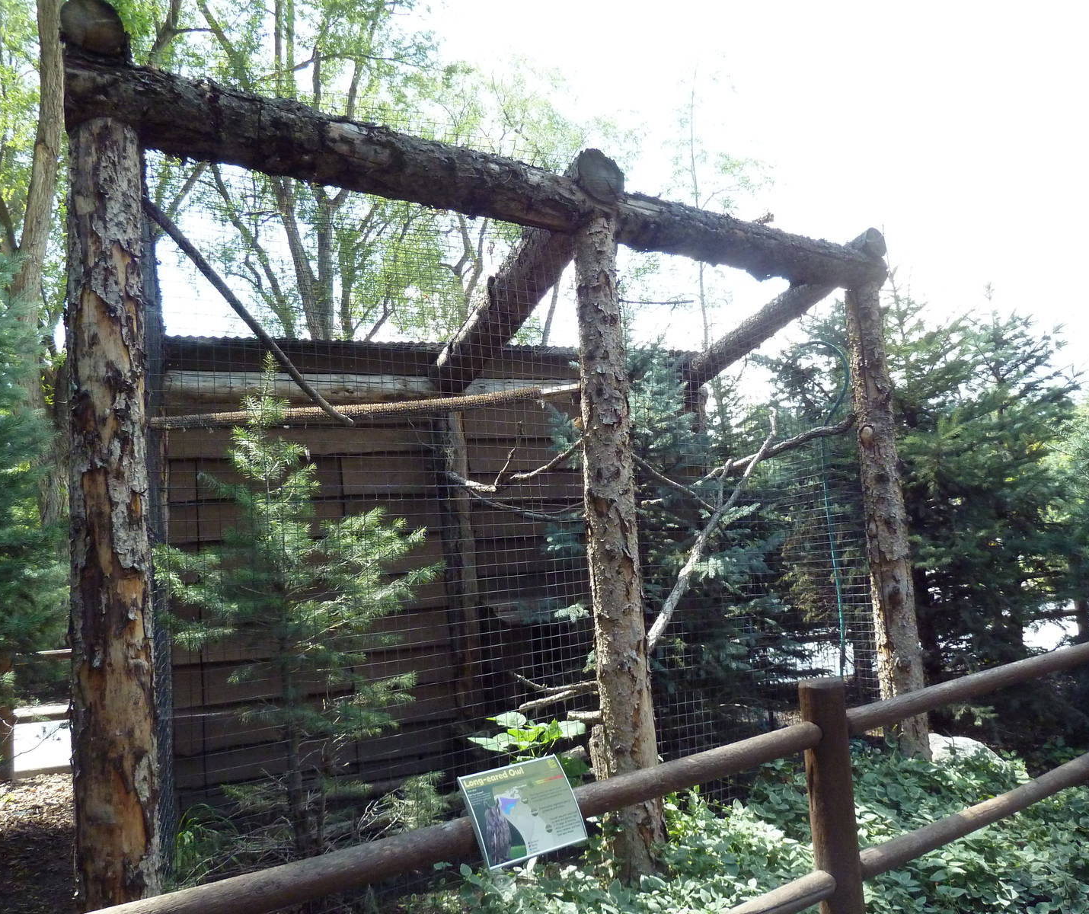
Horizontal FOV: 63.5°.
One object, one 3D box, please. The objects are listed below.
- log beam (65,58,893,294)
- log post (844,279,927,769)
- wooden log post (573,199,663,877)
[{"bbox_3d":[0.227,-1.116,3.884,4.140,0.260,0.260,0,-7,-34],"label":"log beam"},{"bbox_3d":[1.856,0.307,4.764,0.230,2.606,0.230,1,-8,-34],"label":"log post"},{"bbox_3d":[0.310,0.311,3.726,0.230,2.805,0.230,-3,-6,0],"label":"wooden log post"}]

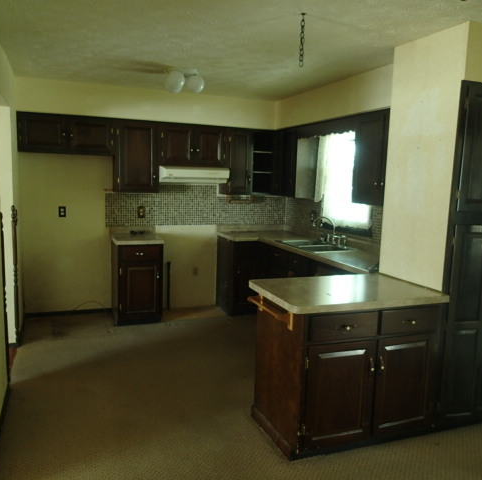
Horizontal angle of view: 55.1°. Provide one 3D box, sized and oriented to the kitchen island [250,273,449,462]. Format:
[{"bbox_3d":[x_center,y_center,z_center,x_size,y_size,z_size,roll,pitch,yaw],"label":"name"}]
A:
[{"bbox_3d":[0.638,0.751,2.964,1.043,0.907,0.642,-1,8,-21],"label":"kitchen island"}]

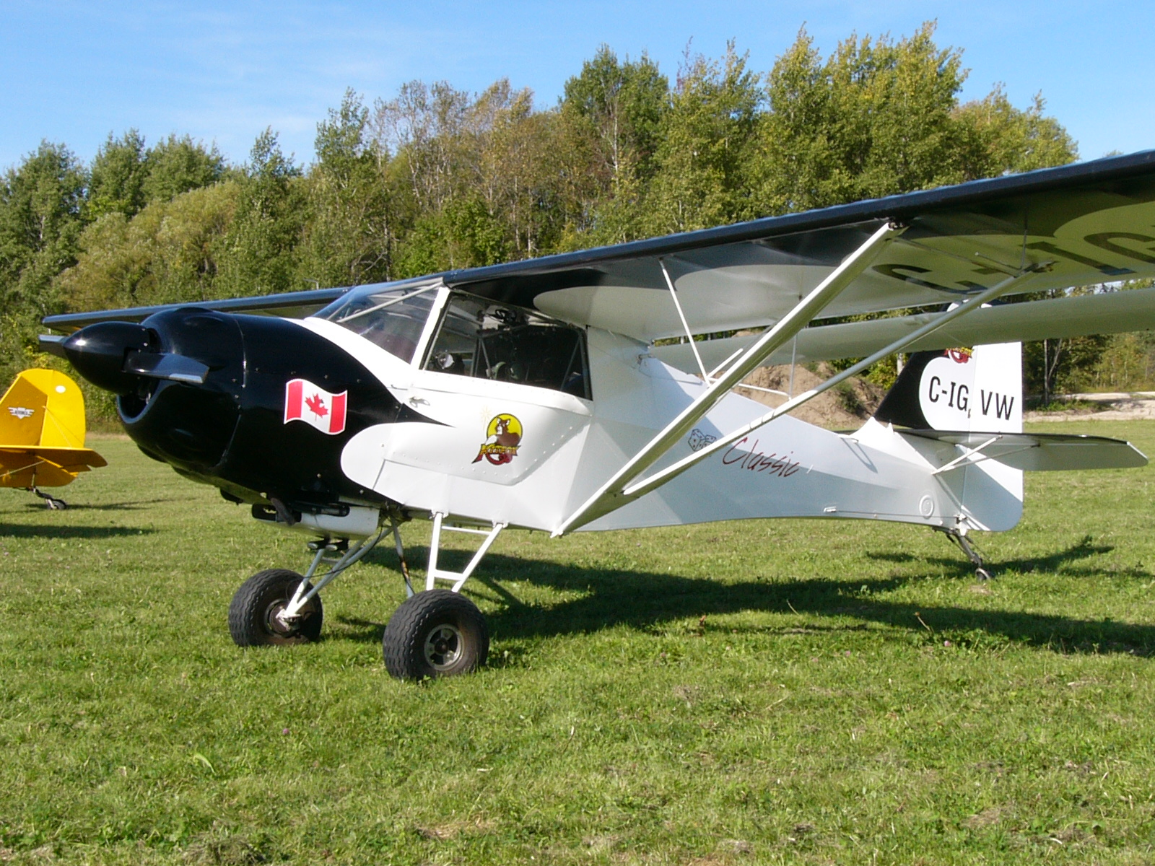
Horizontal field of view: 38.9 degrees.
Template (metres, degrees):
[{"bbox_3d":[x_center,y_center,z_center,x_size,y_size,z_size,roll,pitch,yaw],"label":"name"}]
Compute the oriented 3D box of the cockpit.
[{"bbox_3d":[-0.654,-0.406,7.016,1.150,0.460,1.020,5,-3,-35],"label":"cockpit"}]

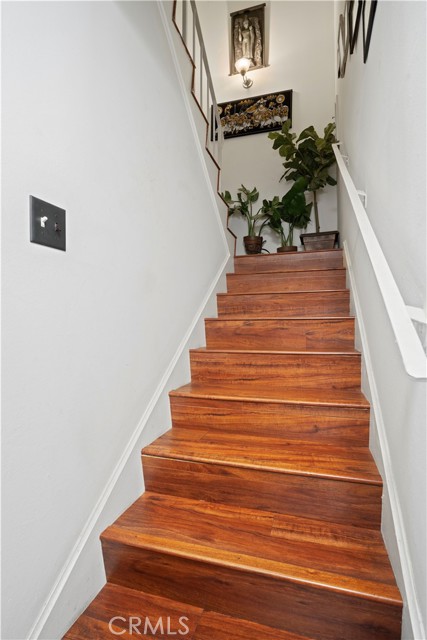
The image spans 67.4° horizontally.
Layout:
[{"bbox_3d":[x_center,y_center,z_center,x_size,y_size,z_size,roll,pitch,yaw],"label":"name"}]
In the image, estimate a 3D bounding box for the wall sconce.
[{"bbox_3d":[0.321,-2.646,3.392,0.158,0.233,0.239,-1,0,18],"label":"wall sconce"}]

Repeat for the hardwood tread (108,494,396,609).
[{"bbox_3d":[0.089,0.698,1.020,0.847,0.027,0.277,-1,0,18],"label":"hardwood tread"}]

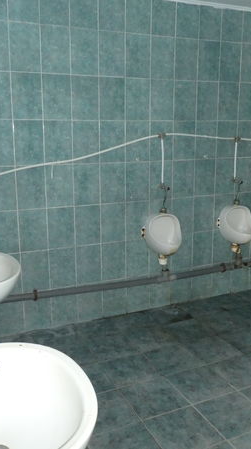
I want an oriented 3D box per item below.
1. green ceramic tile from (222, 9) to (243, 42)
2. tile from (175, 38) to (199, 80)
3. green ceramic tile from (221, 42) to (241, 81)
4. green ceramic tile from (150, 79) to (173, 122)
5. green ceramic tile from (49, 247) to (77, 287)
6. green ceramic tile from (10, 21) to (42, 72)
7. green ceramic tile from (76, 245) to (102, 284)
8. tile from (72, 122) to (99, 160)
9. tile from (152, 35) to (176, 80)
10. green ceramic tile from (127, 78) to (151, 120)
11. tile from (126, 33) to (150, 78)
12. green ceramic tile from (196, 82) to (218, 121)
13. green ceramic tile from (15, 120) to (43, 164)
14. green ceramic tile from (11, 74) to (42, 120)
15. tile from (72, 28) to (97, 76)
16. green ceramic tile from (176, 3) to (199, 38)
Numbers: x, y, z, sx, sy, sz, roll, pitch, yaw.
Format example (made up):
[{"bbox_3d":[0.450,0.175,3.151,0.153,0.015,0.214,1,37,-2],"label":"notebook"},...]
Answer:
[{"bbox_3d":[0.824,-1.535,3.216,0.200,0.227,0.010,-6,13,-22],"label":"green ceramic tile"},{"bbox_3d":[0.458,-1.239,3.112,0.198,0.297,0.010,-6,14,-22],"label":"tile"},{"bbox_3d":[0.822,-1.269,3.253,0.198,0.295,0.010,-6,14,-23],"label":"green ceramic tile"},{"bbox_3d":[0.276,-0.930,3.111,0.200,0.300,0.010,-6,13,-22],"label":"green ceramic tile"},{"bbox_3d":[-0.458,0.319,3.080,0.200,0.300,0.010,-6,14,-23],"label":"green ceramic tile"},{"bbox_3d":[-0.649,-1.136,2.679,0.200,0.300,0.010,-6,14,-23],"label":"green ceramic tile"},{"bbox_3d":[-0.267,0.297,3.141,0.200,0.300,0.010,-6,13,-22],"label":"green ceramic tile"},{"bbox_3d":[-0.275,-0.582,2.948,0.200,0.300,0.010,-6,13,-22],"label":"tile"},{"bbox_3d":[0.274,-1.220,3.036,0.198,0.297,0.010,-6,14,-22],"label":"tile"},{"bbox_3d":[0.092,-0.916,3.055,0.200,0.300,0.010,-6,14,-23],"label":"green ceramic tile"},{"bbox_3d":[0.091,-1.207,2.981,0.200,0.300,0.010,-6,13,-22],"label":"tile"},{"bbox_3d":[0.642,-0.960,3.240,0.198,0.295,0.010,-6,14,-23],"label":"green ceramic tile"},{"bbox_3d":[-0.644,-0.549,2.803,0.200,0.300,0.010,-6,13,-22],"label":"green ceramic tile"},{"bbox_3d":[-0.648,-0.842,2.743,0.200,0.300,0.010,-6,14,-23],"label":"green ceramic tile"},{"bbox_3d":[-0.279,-1.154,2.791,0.198,0.295,0.010,-6,14,-23],"label":"tile"},{"bbox_3d":[0.452,-1.491,3.041,0.198,0.235,0.010,-6,14,-23],"label":"green ceramic tile"}]

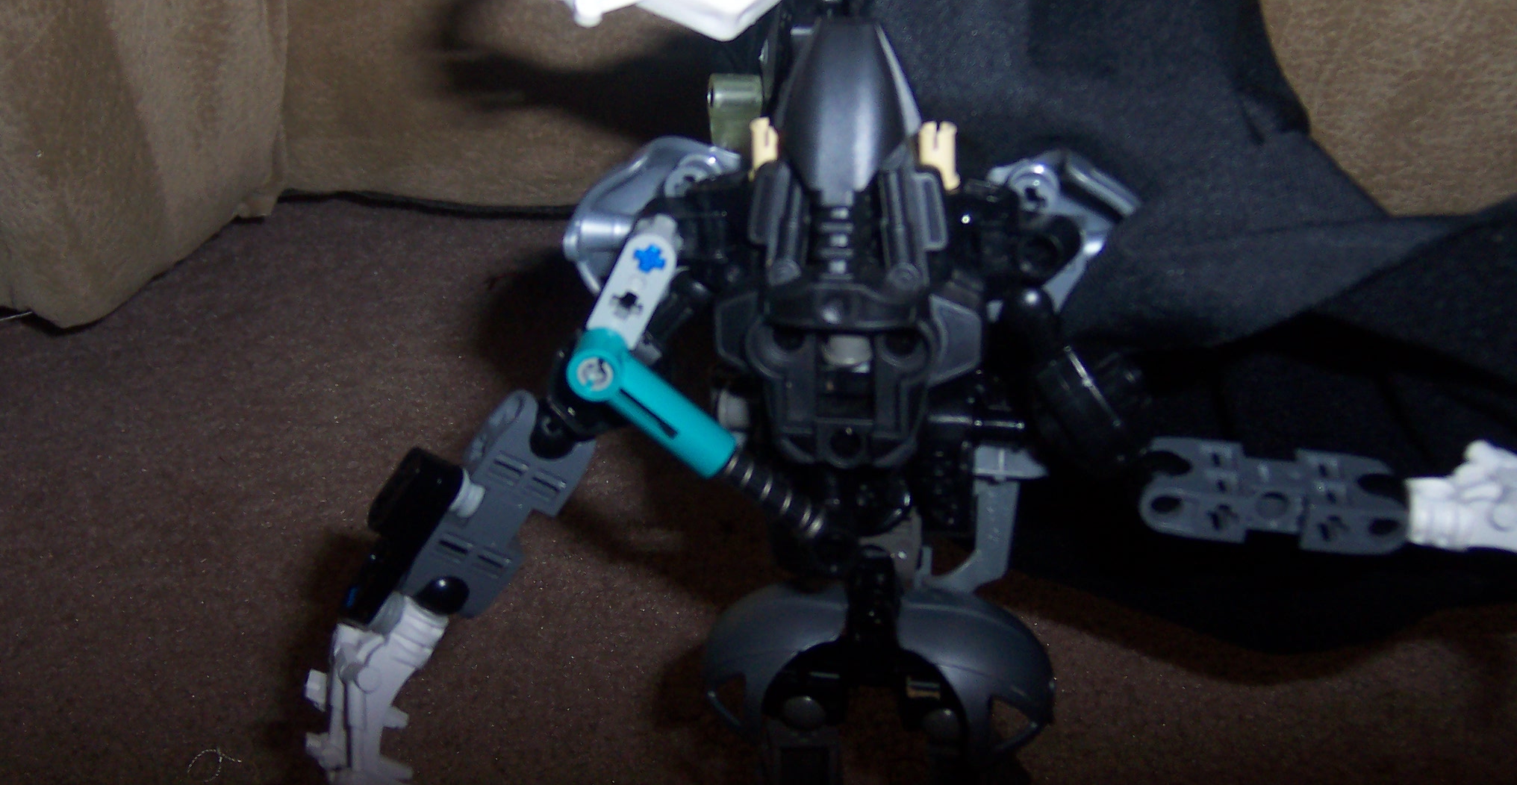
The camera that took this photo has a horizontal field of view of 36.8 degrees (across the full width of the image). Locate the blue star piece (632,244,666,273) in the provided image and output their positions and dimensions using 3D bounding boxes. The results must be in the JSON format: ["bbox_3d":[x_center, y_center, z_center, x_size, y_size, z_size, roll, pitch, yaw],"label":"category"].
[{"bbox_3d":[-0.016,-0.020,0.334,0.005,0.005,0.004,18,26,0],"label":"blue star piece"}]

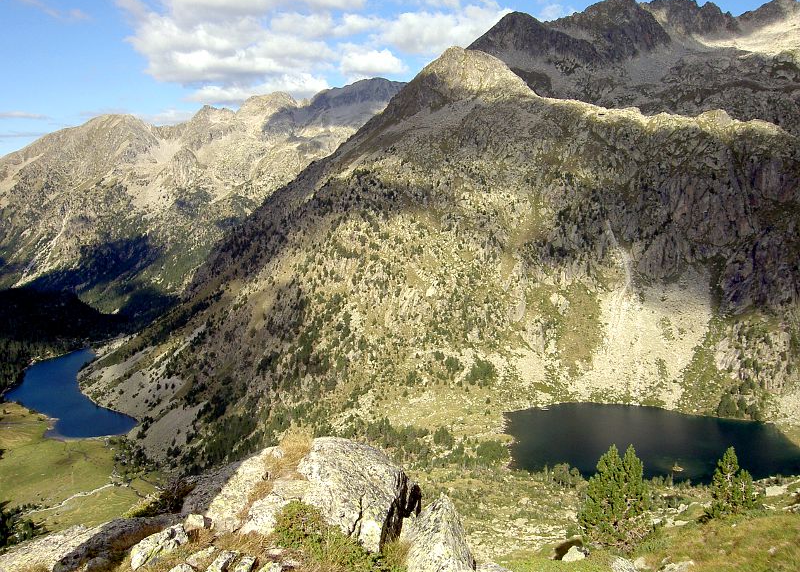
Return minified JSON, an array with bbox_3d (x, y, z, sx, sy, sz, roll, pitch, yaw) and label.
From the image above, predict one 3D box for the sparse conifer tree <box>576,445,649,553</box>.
[{"bbox_3d":[8.189,7.930,29.663,2.660,4.090,2.580,0,9,0],"label":"sparse conifer tree"}]

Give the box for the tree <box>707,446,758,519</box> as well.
[{"bbox_3d":[16.291,9.494,38.207,2.480,3.550,2.400,0,9,0],"label":"tree"}]

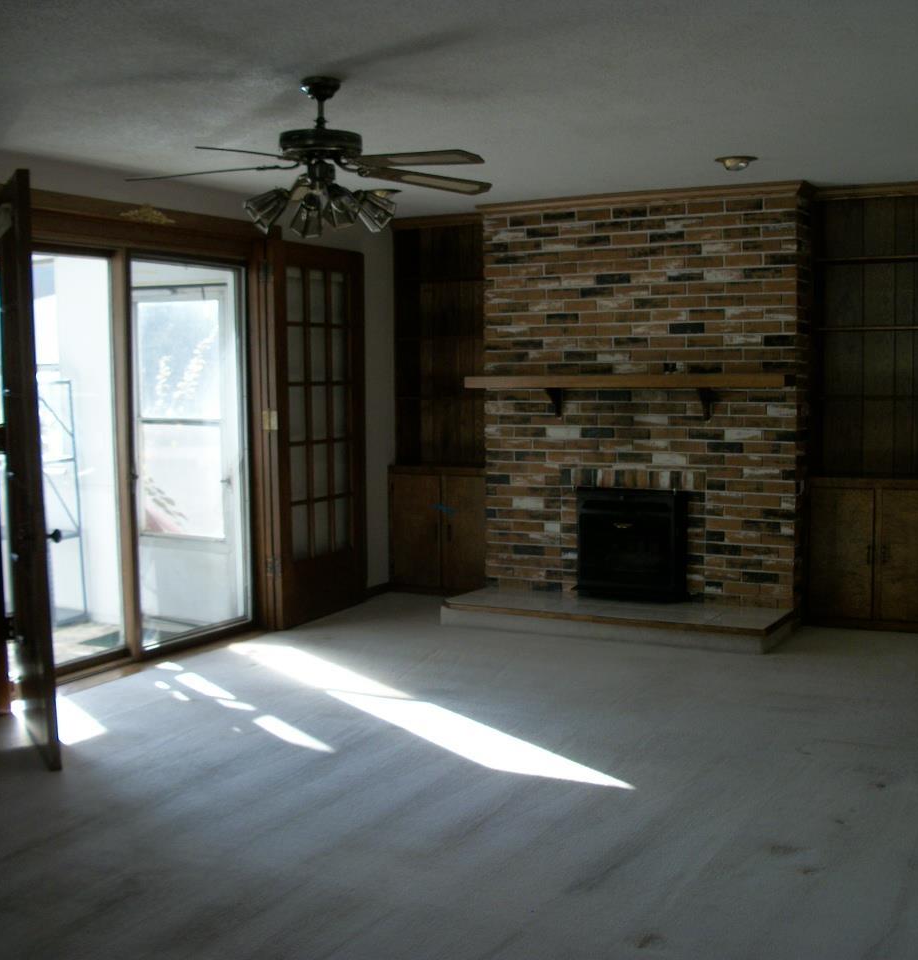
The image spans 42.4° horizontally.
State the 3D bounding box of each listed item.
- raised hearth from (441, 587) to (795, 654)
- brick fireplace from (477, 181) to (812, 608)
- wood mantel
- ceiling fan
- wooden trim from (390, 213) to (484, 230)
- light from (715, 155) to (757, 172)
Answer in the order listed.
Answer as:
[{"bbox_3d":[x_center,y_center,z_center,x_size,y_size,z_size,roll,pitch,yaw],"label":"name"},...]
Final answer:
[{"bbox_3d":[0.837,0.745,6.461,1.820,0.113,0.572,2,6,29],"label":"raised hearth"},{"bbox_3d":[1.013,-0.455,6.712,1.883,2.227,0.301,2,6,29],"label":"brick fireplace"},{"bbox_3d":[0.886,-0.458,6.544,1.861,0.235,0.175,2,6,29],"label":"wood mantel"},{"bbox_3d":[-0.442,-1.039,3.841,1.280,0.505,1.280,2,6,29],"label":"ceiling fan"},{"bbox_3d":[-0.097,-1.600,7.341,0.719,0.065,0.050,2,6,29],"label":"wooden trim"},{"bbox_3d":[1.254,-1.423,5.347,0.190,0.060,0.190,2,6,29],"label":"light"}]

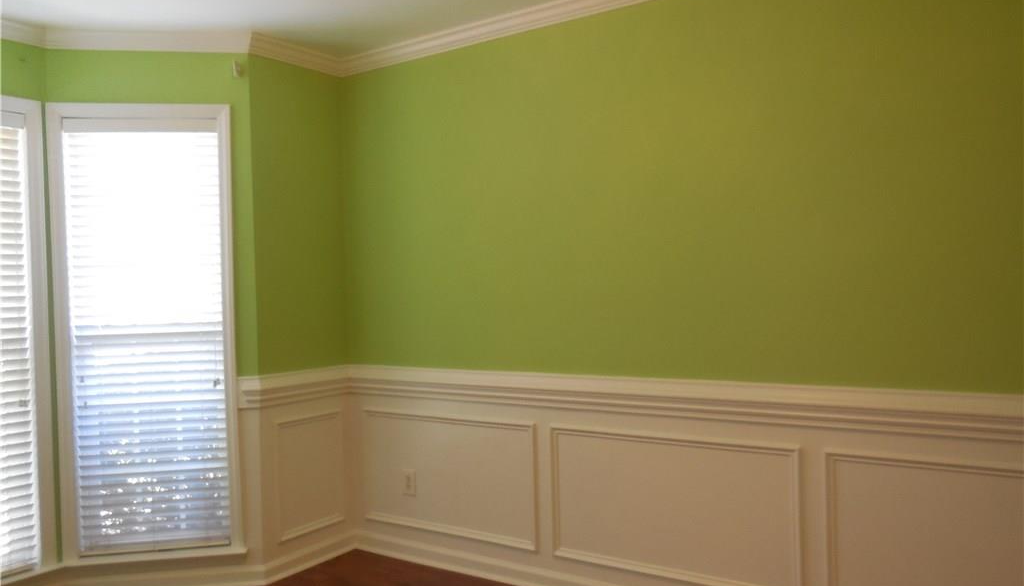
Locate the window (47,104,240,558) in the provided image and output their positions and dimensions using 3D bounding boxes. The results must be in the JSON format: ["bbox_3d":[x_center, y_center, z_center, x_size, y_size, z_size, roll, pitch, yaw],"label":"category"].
[{"bbox_3d":[-1.575,0.163,3.213,0.737,1.945,0.100,-2,0,-8],"label":"window"}]

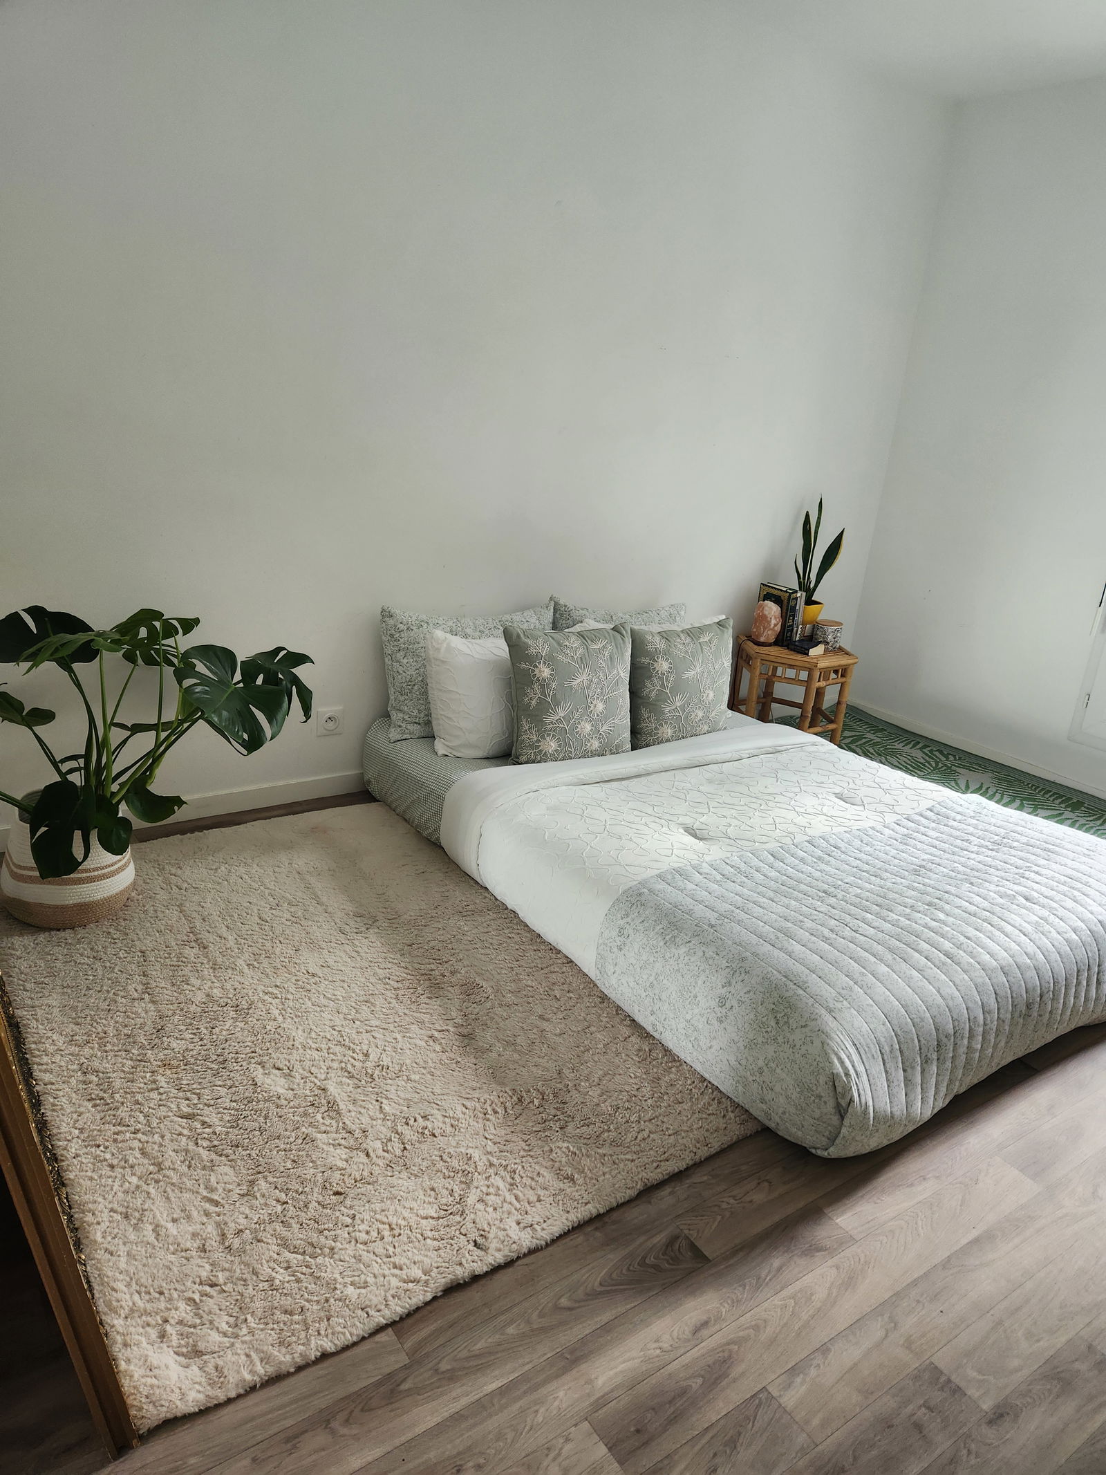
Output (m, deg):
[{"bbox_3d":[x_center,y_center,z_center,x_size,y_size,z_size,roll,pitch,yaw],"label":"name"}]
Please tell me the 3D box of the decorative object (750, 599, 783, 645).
[{"bbox_3d":[0.845,-0.455,3.840,0.120,0.175,0.120,-9,24,-34],"label":"decorative object"}]

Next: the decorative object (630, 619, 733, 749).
[{"bbox_3d":[0.446,-0.197,3.323,0.450,0.430,0.150,-9,9,-34],"label":"decorative object"}]

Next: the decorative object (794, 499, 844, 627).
[{"bbox_3d":[1.033,-0.677,3.814,0.200,0.490,0.170,-9,24,-34],"label":"decorative object"}]

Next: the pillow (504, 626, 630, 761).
[{"bbox_3d":[0.064,-0.147,3.059,0.460,0.430,0.150,-9,9,-34],"label":"pillow"}]

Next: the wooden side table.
[{"bbox_3d":[0.943,-0.150,3.891,0.475,0.425,0.415,-9,24,-34],"label":"wooden side table"}]

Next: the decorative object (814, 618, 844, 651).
[{"bbox_3d":[1.090,-0.399,3.842,0.113,0.105,0.113,-9,24,-34],"label":"decorative object"}]

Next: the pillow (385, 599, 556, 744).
[{"bbox_3d":[-0.251,-0.234,3.189,0.640,0.440,0.160,-9,9,-34],"label":"pillow"}]

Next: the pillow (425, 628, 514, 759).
[{"bbox_3d":[-0.123,-0.166,3.097,0.560,0.410,0.160,-9,7,-34],"label":"pillow"}]

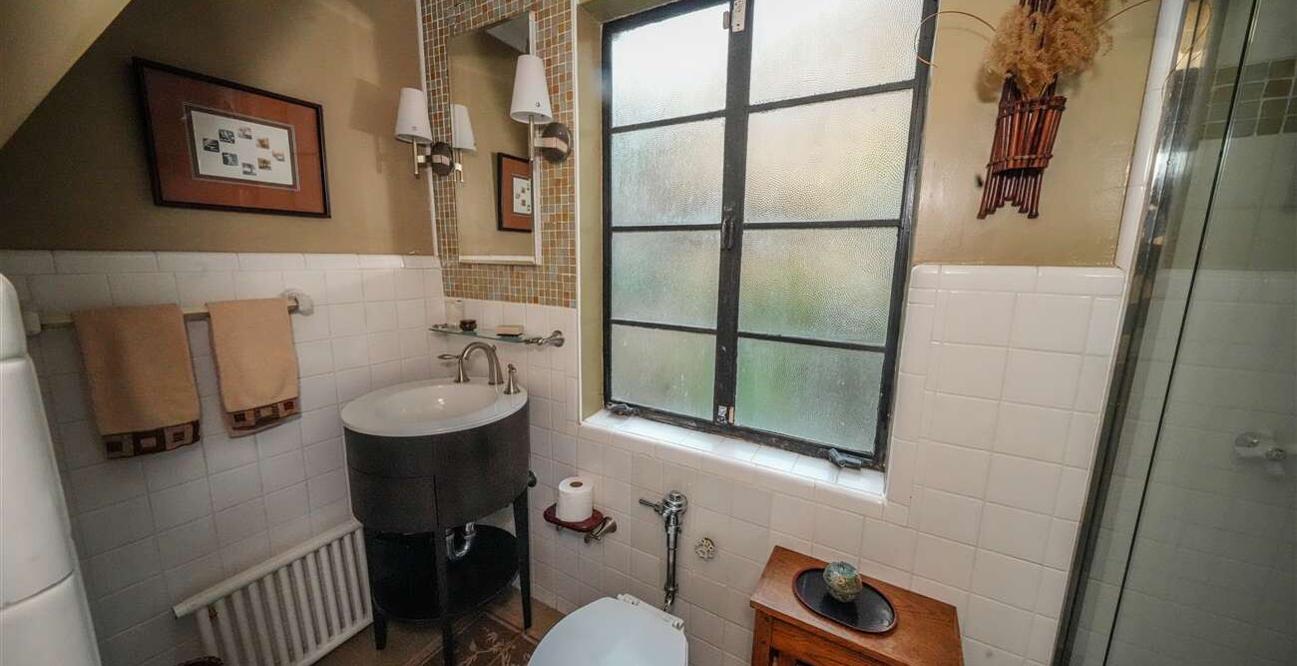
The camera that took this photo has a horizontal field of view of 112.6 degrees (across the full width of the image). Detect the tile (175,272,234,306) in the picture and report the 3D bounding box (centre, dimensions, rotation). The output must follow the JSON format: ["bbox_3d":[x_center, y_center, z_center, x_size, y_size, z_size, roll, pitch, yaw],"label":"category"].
[{"bbox_3d":[-1.160,-0.105,1.140,0.010,0.108,0.108,6,11,29],"label":"tile"}]

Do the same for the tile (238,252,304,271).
[{"bbox_3d":[-1.091,-0.204,1.257,0.009,0.051,0.152,6,11,30],"label":"tile"}]

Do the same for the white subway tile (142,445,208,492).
[{"bbox_3d":[-1.223,0.339,1.116,0.009,0.108,0.108,7,11,30],"label":"white subway tile"}]

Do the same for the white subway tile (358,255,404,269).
[{"bbox_3d":[-0.934,-0.247,1.514,0.012,0.049,0.152,6,11,29],"label":"white subway tile"}]

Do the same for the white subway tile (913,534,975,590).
[{"bbox_3d":[0.662,0.511,0.971,0.108,0.108,0.010,6,11,29],"label":"white subway tile"}]

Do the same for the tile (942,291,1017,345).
[{"bbox_3d":[0.672,-0.028,0.881,0.108,0.108,0.009,6,11,29],"label":"tile"}]

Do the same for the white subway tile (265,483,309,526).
[{"bbox_3d":[-1.118,0.527,1.337,0.009,0.108,0.108,7,11,30],"label":"white subway tile"}]

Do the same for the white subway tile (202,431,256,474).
[{"bbox_3d":[-1.174,0.327,1.217,0.009,0.108,0.108,6,11,30],"label":"white subway tile"}]

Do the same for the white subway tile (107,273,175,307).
[{"bbox_3d":[-1.214,-0.091,1.045,0.009,0.108,0.108,7,11,30],"label":"white subway tile"}]

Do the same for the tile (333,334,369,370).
[{"bbox_3d":[-1.001,0.068,1.457,0.010,0.108,0.108,6,11,29],"label":"tile"}]

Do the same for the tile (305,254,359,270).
[{"bbox_3d":[-1.010,-0.224,1.384,0.010,0.051,0.152,6,11,29],"label":"tile"}]

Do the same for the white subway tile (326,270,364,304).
[{"bbox_3d":[-0.995,-0.150,1.419,0.009,0.108,0.108,7,11,30],"label":"white subway tile"}]

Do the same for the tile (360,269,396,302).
[{"bbox_3d":[-0.946,-0.163,1.519,0.009,0.108,0.108,6,11,30],"label":"tile"}]

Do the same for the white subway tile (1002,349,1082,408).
[{"bbox_3d":[0.761,0.087,0.841,0.108,0.108,0.009,6,11,29],"label":"white subway tile"}]

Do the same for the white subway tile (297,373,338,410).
[{"bbox_3d":[-1.062,0.190,1.386,0.009,0.108,0.108,6,11,30],"label":"white subway tile"}]

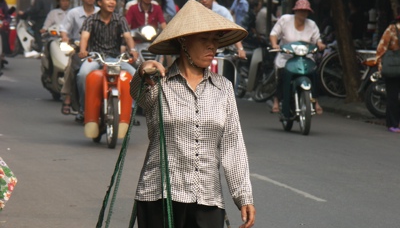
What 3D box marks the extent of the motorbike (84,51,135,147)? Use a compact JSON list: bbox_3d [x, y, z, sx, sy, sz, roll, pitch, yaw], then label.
[{"bbox_3d":[-1.004,-0.170,24.400,0.630,0.980,1.800,-1,3,-10],"label":"motorbike"}]

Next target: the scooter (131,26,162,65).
[{"bbox_3d":[-0.700,-0.543,29.700,0.700,1.150,1.900,0,3,-6],"label":"scooter"}]

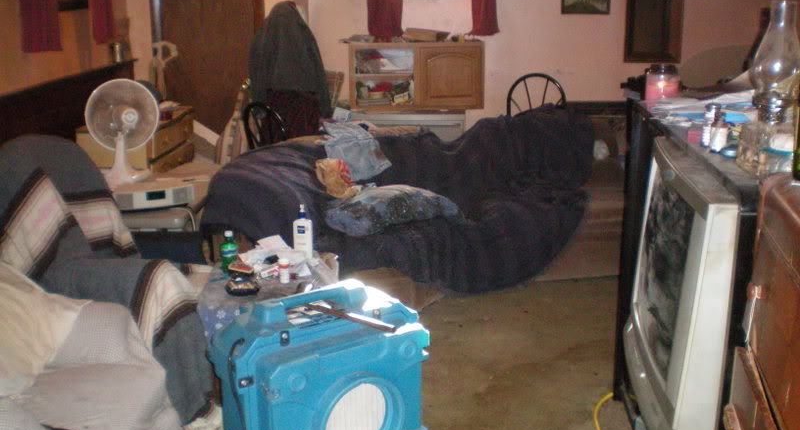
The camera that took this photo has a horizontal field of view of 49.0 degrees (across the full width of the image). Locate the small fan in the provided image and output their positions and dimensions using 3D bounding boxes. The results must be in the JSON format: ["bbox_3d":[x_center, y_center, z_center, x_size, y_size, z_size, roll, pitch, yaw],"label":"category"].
[{"bbox_3d":[-1.453,-0.427,4.599,0.390,0.520,0.260,-7,14,-27],"label":"small fan"}]

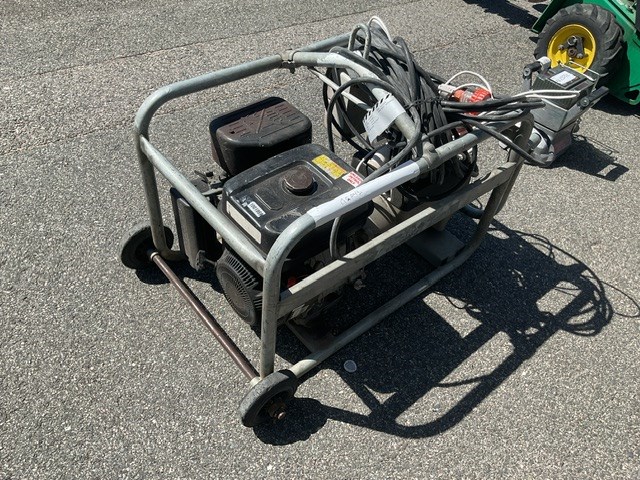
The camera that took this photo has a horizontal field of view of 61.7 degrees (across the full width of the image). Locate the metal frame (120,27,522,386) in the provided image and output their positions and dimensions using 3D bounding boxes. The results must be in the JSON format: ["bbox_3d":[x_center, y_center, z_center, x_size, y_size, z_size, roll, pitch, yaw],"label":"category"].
[{"bbox_3d":[0.048,-0.136,1.536,0.901,0.608,0.568,-28,55,-30],"label":"metal frame"}]

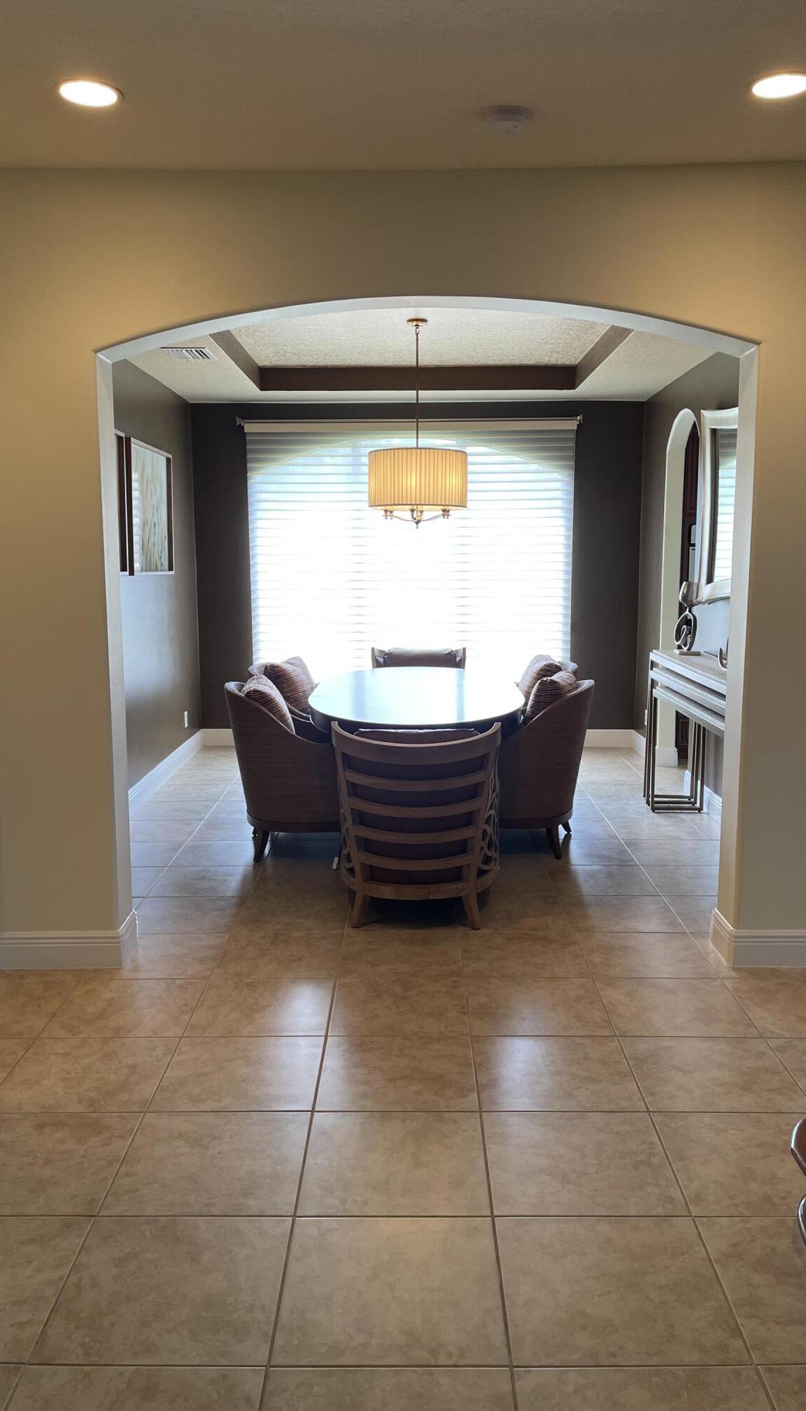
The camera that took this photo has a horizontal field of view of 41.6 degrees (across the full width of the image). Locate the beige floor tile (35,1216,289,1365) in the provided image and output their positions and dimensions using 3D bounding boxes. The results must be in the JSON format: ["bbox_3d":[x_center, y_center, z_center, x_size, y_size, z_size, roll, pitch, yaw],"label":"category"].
[{"bbox_3d":[-0.476,1.208,2.207,0.450,0.010,0.450,0,8,1],"label":"beige floor tile"}]

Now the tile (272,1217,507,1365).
[{"bbox_3d":[-0.022,1.226,2.238,0.457,0.012,0.457,0,8,0],"label":"tile"}]

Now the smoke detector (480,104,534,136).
[{"bbox_3d":[0.298,-1.679,3.060,0.137,0.050,0.137,0,8,1],"label":"smoke detector"}]

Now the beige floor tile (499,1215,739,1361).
[{"bbox_3d":[0.436,1.206,2.202,0.455,0.010,0.455,0,8,1],"label":"beige floor tile"}]

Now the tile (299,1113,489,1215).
[{"bbox_3d":[-0.018,1.141,2.651,0.450,0.010,0.450,0,8,1],"label":"tile"}]

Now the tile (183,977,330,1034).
[{"bbox_3d":[-0.464,1.014,3.555,0.450,0.010,0.450,0,8,1],"label":"tile"}]

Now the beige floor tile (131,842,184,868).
[{"bbox_3d":[-1.378,0.763,5.395,0.455,0.012,0.451,0,8,0],"label":"beige floor tile"}]

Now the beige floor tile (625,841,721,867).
[{"bbox_3d":[1.376,0.751,5.351,0.455,0.010,0.455,0,8,1],"label":"beige floor tile"}]

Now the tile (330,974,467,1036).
[{"bbox_3d":[-0.010,1.014,3.559,0.455,0.010,0.455,0,8,1],"label":"tile"}]

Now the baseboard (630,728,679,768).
[{"bbox_3d":[1.849,0.308,7.803,0.170,0.139,0.714,0,8,0],"label":"baseboard"}]

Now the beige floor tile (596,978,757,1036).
[{"bbox_3d":[0.904,1.011,3.551,0.455,0.010,0.455,0,8,1],"label":"beige floor tile"}]

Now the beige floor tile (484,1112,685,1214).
[{"bbox_3d":[0.436,1.139,2.647,0.450,0.010,0.450,0,8,1],"label":"beige floor tile"}]

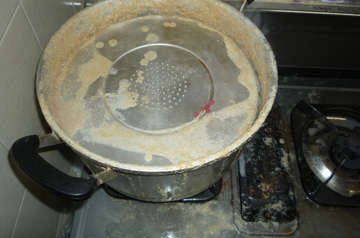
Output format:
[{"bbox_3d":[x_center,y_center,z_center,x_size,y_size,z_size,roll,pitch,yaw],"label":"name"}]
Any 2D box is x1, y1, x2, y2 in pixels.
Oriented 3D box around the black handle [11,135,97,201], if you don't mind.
[{"bbox_3d":[-0.168,0.070,0.411,0.126,0.025,0.048,30,62,17],"label":"black handle"}]

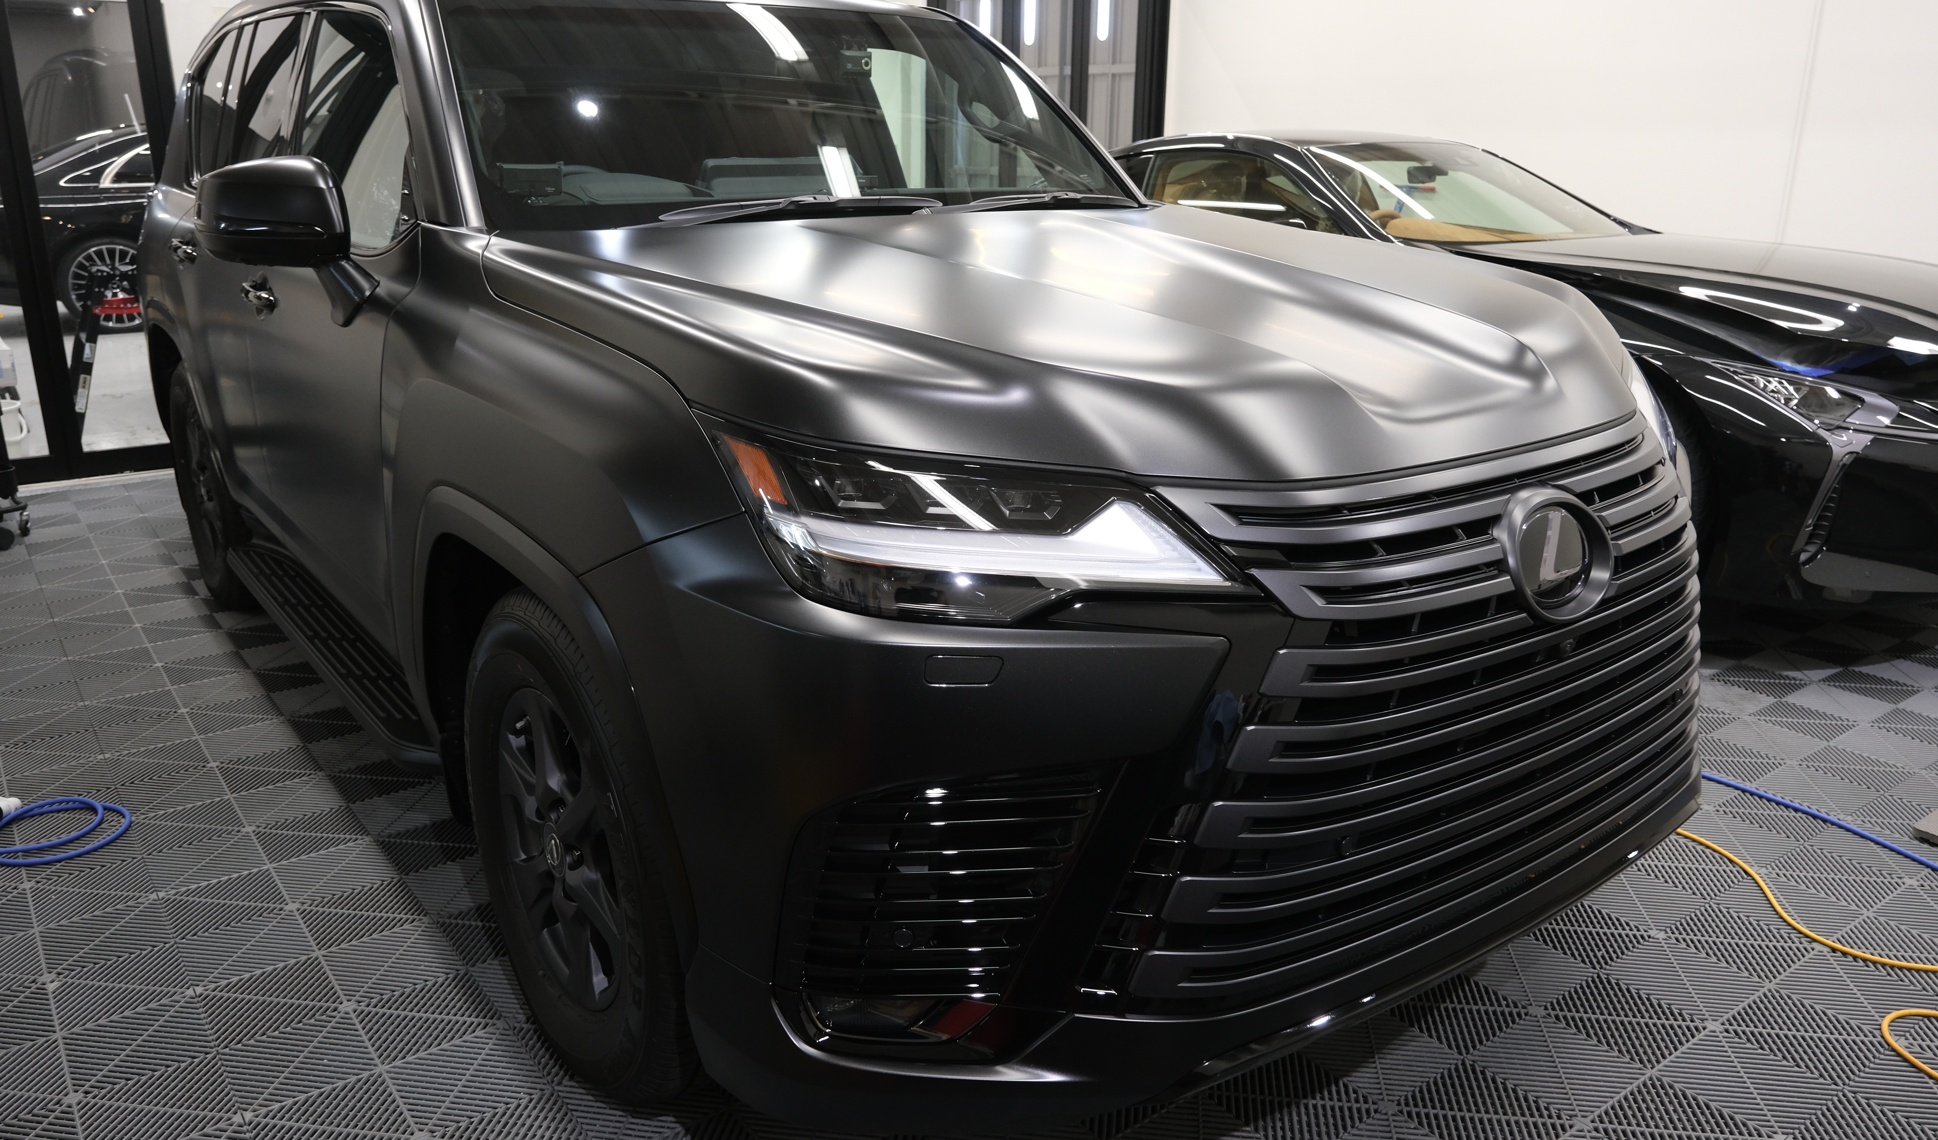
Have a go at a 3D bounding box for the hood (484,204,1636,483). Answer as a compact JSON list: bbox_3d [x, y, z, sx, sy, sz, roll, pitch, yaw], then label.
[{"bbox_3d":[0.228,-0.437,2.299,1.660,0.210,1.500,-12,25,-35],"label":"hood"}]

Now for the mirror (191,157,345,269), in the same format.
[{"bbox_3d":[-1.206,-0.617,2.413,0.220,0.185,0.150,-12,21,-35],"label":"mirror"}]

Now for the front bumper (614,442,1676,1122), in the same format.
[{"bbox_3d":[0.532,0.181,2.062,1.940,0.760,0.670,-12,21,-35],"label":"front bumper"}]

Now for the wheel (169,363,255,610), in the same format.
[{"bbox_3d":[-2.235,-0.282,4.313,0.270,0.790,0.790,-12,21,-35],"label":"wheel"}]

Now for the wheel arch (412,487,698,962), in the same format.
[{"bbox_3d":[-0.588,0.147,1.983,0.150,0.600,1.050,-12,21,-35],"label":"wheel arch"}]

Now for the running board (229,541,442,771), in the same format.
[{"bbox_3d":[-1.424,0.164,3.229,0.220,0.100,1.660,-12,21,-35],"label":"running board"}]

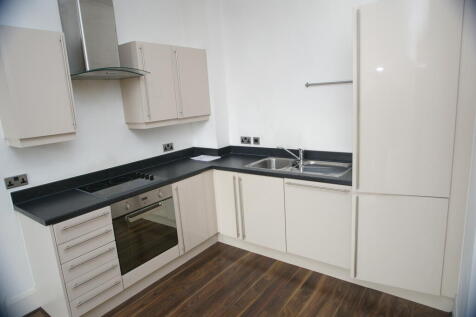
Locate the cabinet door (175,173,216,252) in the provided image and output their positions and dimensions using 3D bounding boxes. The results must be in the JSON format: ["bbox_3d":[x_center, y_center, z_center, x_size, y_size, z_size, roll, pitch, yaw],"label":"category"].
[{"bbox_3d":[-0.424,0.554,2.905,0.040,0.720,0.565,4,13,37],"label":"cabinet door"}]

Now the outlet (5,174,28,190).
[{"bbox_3d":[-1.650,0.175,2.077,0.012,0.087,0.147,5,14,36],"label":"outlet"}]

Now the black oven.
[{"bbox_3d":[-0.972,0.573,2.530,0.557,0.593,0.591,5,14,36],"label":"black oven"}]

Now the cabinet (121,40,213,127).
[{"bbox_3d":[-0.735,-0.763,2.997,0.296,0.798,0.923,5,14,36],"label":"cabinet"}]

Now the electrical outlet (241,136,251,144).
[{"bbox_3d":[0.097,-0.213,3.356,0.147,0.087,0.012,5,14,36],"label":"electrical outlet"}]

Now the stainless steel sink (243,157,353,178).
[{"bbox_3d":[0.576,0.158,2.774,0.965,0.164,0.467,5,14,36],"label":"stainless steel sink"}]

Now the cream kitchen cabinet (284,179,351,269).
[{"bbox_3d":[0.840,0.501,2.635,0.592,0.725,0.572,5,14,36],"label":"cream kitchen cabinet"}]

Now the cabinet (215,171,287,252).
[{"bbox_3d":[0.258,0.453,3.054,0.847,0.725,0.572,5,14,36],"label":"cabinet"}]

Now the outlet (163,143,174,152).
[{"bbox_3d":[-0.801,-0.124,3.223,0.012,0.087,0.147,5,14,36],"label":"outlet"}]

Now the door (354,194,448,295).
[{"bbox_3d":[1.142,0.609,2.015,0.592,0.720,0.030,1,12,23],"label":"door"}]

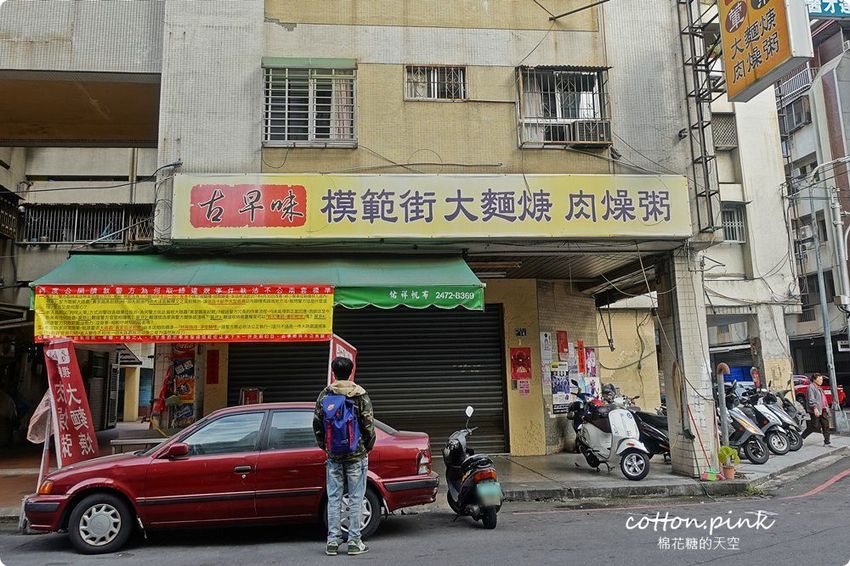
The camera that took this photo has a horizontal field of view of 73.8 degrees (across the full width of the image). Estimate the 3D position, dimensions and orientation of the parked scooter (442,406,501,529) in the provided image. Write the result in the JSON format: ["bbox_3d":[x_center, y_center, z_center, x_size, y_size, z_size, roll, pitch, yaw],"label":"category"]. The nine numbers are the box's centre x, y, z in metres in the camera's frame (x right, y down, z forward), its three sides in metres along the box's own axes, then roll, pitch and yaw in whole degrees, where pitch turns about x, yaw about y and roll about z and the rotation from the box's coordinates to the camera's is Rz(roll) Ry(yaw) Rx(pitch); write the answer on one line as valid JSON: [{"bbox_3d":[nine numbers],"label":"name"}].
[{"bbox_3d":[0.464,2.101,6.609,0.620,1.170,1.700,1,-9,-16],"label":"parked scooter"}]

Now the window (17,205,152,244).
[{"bbox_3d":[-8.277,-1.426,13.808,3.100,0.980,0.300,-1,-9,-4],"label":"window"}]

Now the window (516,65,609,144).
[{"bbox_3d":[2.009,-2.549,8.270,1.280,1.150,0.340,-1,-9,-4],"label":"window"}]

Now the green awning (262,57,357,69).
[{"bbox_3d":[-1.556,-2.939,7.608,1.260,0.270,0.260,-1,-9,-4],"label":"green awning"}]

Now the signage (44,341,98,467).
[{"bbox_3d":[-4.405,1.779,7.014,0.420,1.940,0.600,-6,-10,27],"label":"signage"}]

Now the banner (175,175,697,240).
[{"bbox_3d":[0.191,-0.990,7.427,6.770,0.860,0.150,-1,-9,-4],"label":"banner"}]

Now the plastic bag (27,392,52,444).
[{"bbox_3d":[-4.768,1.663,7.005,0.340,0.720,0.220,4,-10,-34],"label":"plastic bag"}]

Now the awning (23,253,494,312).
[{"bbox_3d":[-1.949,-0.060,7.219,5.270,0.903,0.950,-1,-9,-4],"label":"awning"}]

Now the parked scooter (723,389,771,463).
[{"bbox_3d":[4.949,2.440,9.703,0.700,1.150,1.800,6,-12,-40],"label":"parked scooter"}]

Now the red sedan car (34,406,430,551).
[{"bbox_3d":[-1.918,2.022,6.388,4.150,1.360,1.680,0,-9,-7],"label":"red sedan car"}]

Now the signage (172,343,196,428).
[{"bbox_3d":[-3.295,1.404,7.760,0.330,1.220,0.060,-1,-9,-4],"label":"signage"}]

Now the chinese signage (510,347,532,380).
[{"bbox_3d":[1.751,1.457,10.210,0.370,0.570,0.080,-1,-9,-4],"label":"chinese signage"}]

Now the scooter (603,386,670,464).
[{"bbox_3d":[3.675,2.328,9.144,0.680,1.120,1.750,0,-9,-11],"label":"scooter"}]

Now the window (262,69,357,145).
[{"bbox_3d":[-1.640,-2.480,8.044,1.320,1.190,0.200,-1,-9,-4],"label":"window"}]

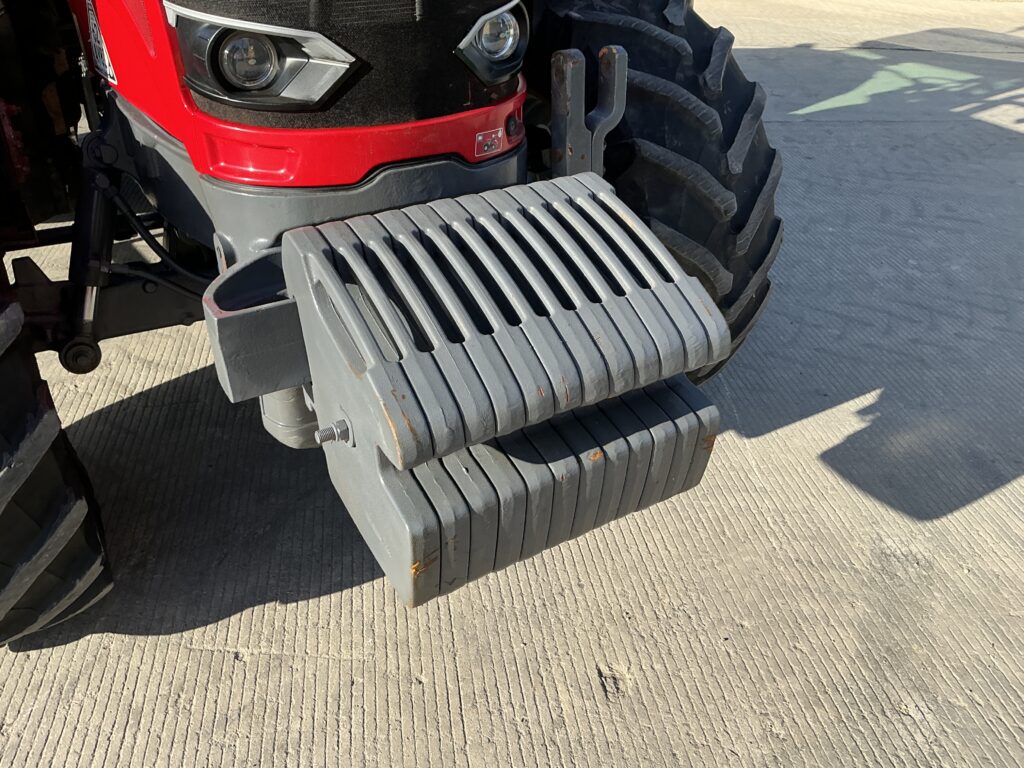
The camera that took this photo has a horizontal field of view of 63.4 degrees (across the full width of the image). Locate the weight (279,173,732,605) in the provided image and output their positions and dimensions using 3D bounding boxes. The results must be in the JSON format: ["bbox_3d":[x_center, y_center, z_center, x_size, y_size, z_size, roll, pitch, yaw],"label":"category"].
[{"bbox_3d":[-0.006,-0.029,1.347,0.554,0.440,0.432,-17,39,-26],"label":"weight"}]

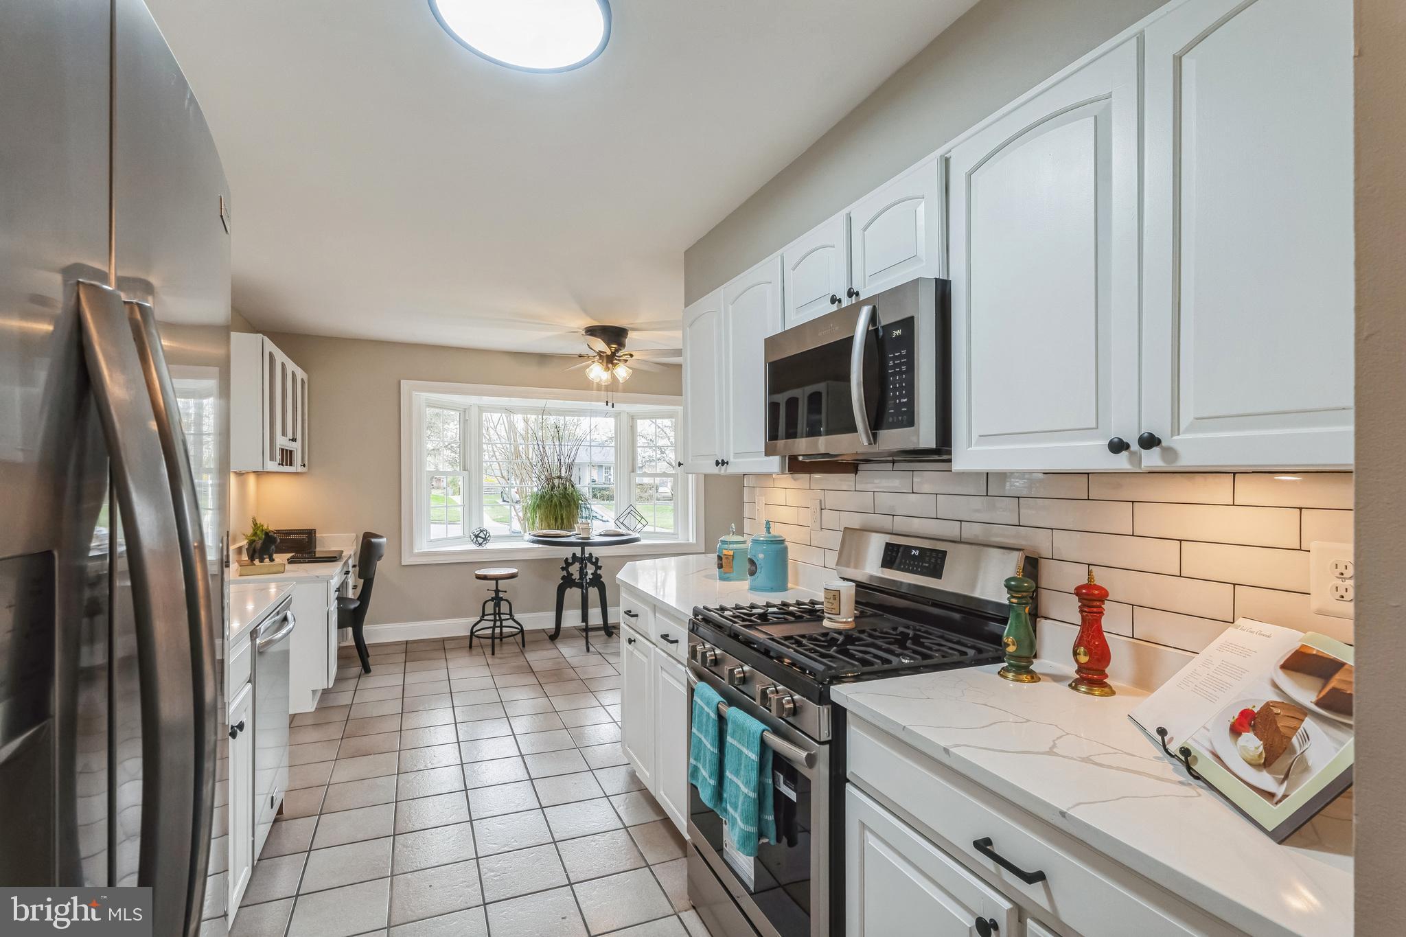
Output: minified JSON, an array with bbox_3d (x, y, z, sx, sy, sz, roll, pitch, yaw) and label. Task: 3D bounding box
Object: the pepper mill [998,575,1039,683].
[{"bbox_3d":[0.723,0.357,1.429,0.083,0.230,0.083,0,-1,-24],"label":"pepper mill"}]

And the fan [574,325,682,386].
[{"bbox_3d":[-0.694,-0.802,4.508,1.220,0.420,1.220,0,-1,-24],"label":"fan"}]

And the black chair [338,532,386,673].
[{"bbox_3d":[-2.589,0.937,4.468,0.590,0.980,0.470,0,0,-24],"label":"black chair"}]

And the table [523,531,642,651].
[{"bbox_3d":[-0.971,0.989,5.115,0.940,0.870,0.940,0,-1,-24],"label":"table"}]

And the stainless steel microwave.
[{"bbox_3d":[0.541,-0.251,1.926,0.430,0.420,0.757,0,0,-24],"label":"stainless steel microwave"}]

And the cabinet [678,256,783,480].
[{"bbox_3d":[0.244,-0.358,2.629,0.325,0.772,0.900,0,-1,-24],"label":"cabinet"}]

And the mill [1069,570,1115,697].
[{"bbox_3d":[0.875,0.363,1.406,0.090,0.270,0.090,0,0,-24],"label":"mill"}]

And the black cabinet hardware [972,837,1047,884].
[{"bbox_3d":[0.488,0.627,1.002,0.033,0.015,0.118,0,0,-24],"label":"black cabinet hardware"}]

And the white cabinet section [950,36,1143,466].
[{"bbox_3d":[0.836,-0.388,1.380,0.330,0.790,0.440,0,0,-24],"label":"white cabinet section"}]

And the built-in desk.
[{"bbox_3d":[-2.763,0.977,4.183,0.665,0.905,1.380,0,0,-24],"label":"built-in desk"}]

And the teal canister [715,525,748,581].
[{"bbox_3d":[0.133,0.366,2.781,0.135,0.240,0.135,0,-1,-24],"label":"teal canister"}]

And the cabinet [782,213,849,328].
[{"bbox_3d":[0.509,-0.623,2.134,0.315,0.335,0.385,0,0,-24],"label":"cabinet"}]

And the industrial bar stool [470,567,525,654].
[{"bbox_3d":[-1.623,1.117,4.942,0.410,0.610,0.410,0,-1,-24],"label":"industrial bar stool"}]

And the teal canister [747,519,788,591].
[{"bbox_3d":[0.277,0.361,2.627,0.172,0.291,0.172,0,0,0],"label":"teal canister"}]

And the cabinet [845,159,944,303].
[{"bbox_3d":[0.649,-0.602,1.733,0.325,0.300,0.380,0,-1,-24],"label":"cabinet"}]

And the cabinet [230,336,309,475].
[{"bbox_3d":[-2.962,-0.361,4.209,0.320,0.780,1.550,0,-1,-24],"label":"cabinet"}]

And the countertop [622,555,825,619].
[{"bbox_3d":[-0.028,0.523,2.899,0.660,0.032,1.470,0,0,-24],"label":"countertop"}]

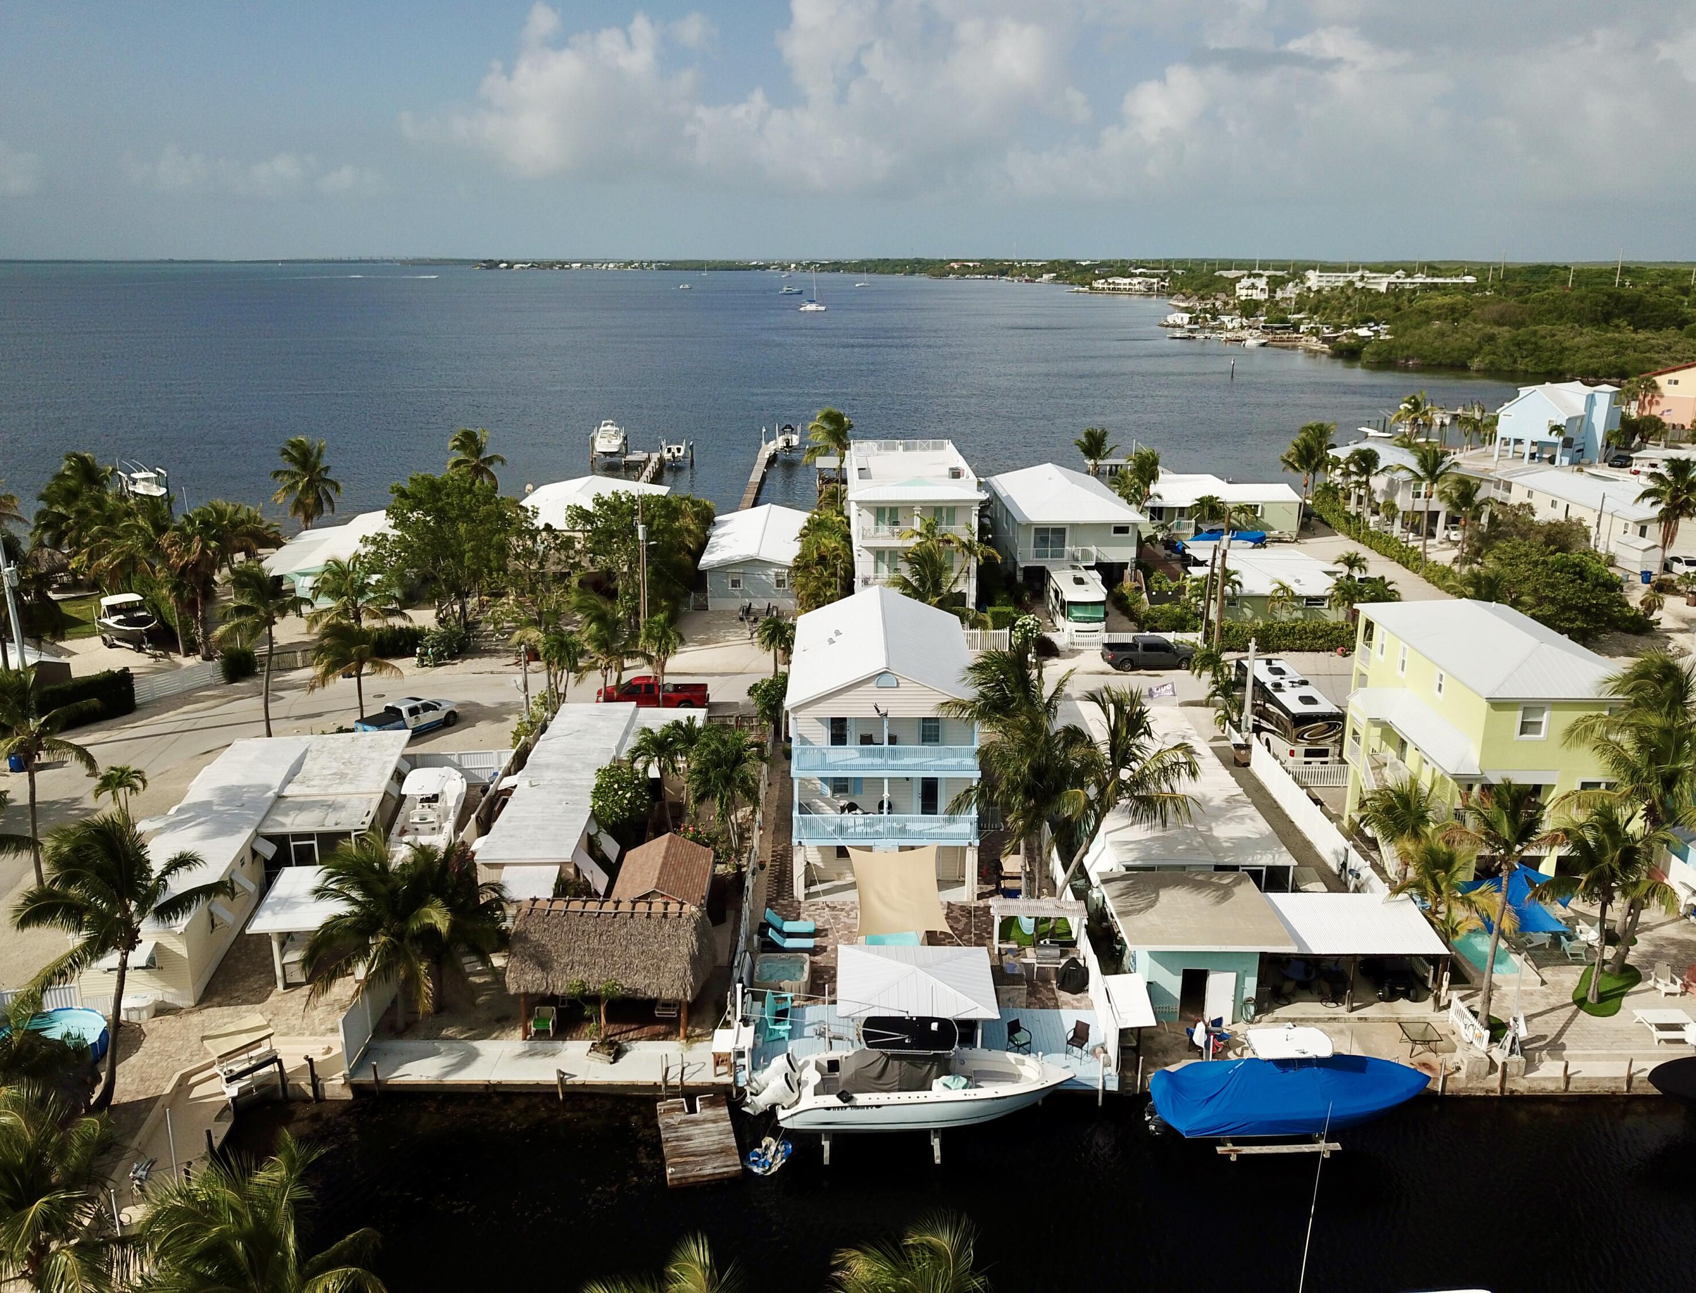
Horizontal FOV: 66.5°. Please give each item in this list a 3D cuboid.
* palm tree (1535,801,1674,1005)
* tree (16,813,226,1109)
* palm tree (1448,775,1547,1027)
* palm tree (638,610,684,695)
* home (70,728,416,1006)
[{"bbox_3d":[25.503,8.818,44.180,4.674,7.702,4.674,0,17,0],"label":"palm tree"},{"bbox_3d":[-21.142,9.455,38.348,6.147,9.836,6.147,0,17,0],"label":"tree"},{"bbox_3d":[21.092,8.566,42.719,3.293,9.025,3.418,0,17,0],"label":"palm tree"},{"bbox_3d":[-10.100,1.508,70.426,2.600,6.900,2.600,0,17,0],"label":"palm tree"},{"bbox_3d":[-23.805,8.427,53.689,8.200,3.300,19.000,-3,17,-9],"label":"home"}]

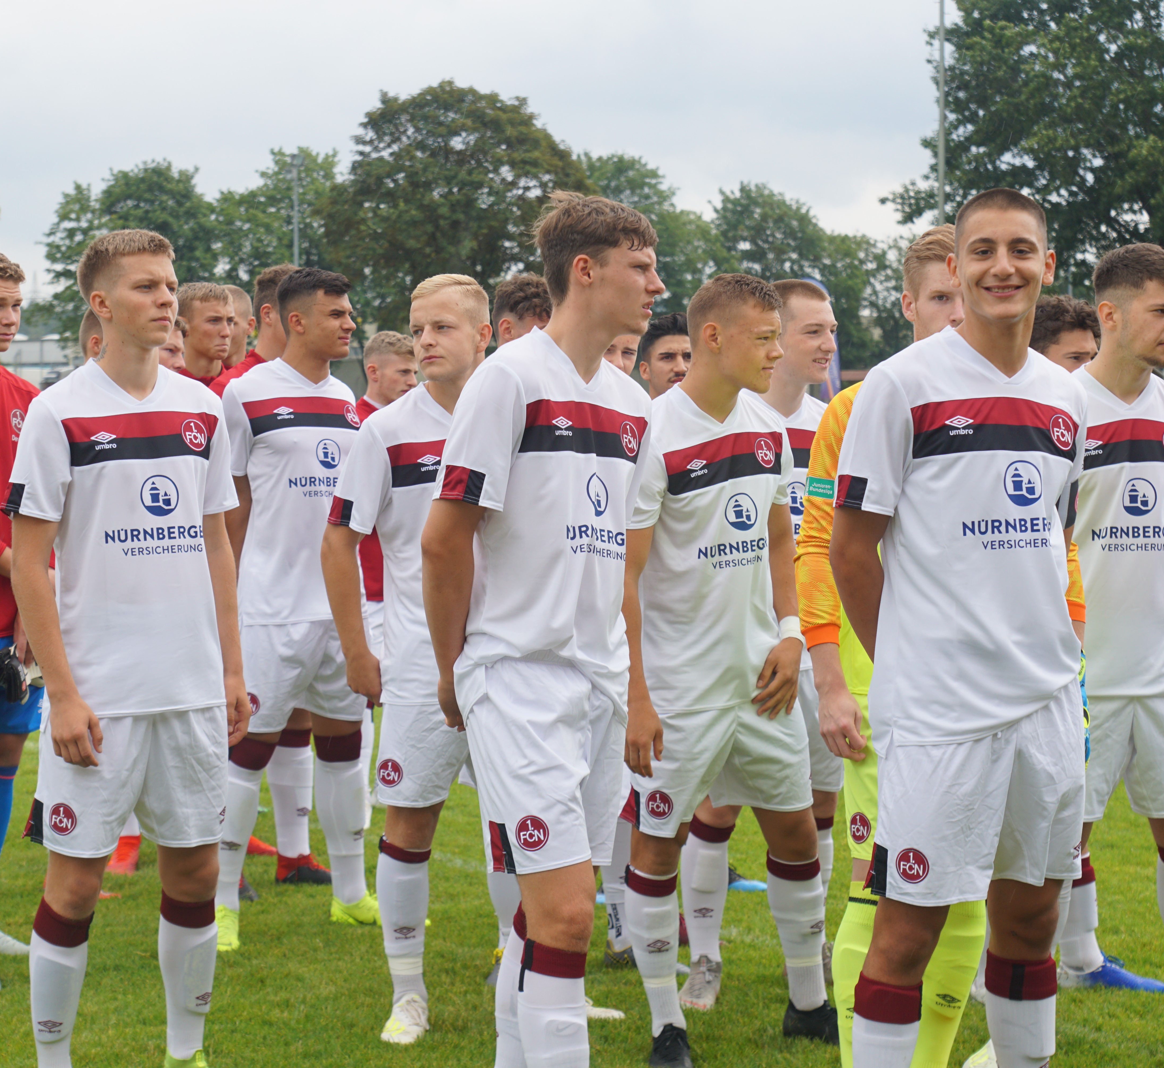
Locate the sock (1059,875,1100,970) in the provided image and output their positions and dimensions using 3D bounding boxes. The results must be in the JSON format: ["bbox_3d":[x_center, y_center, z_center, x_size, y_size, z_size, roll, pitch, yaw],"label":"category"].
[{"bbox_3d":[1.229,0.956,7.400,0.130,0.280,0.120,1,3,15],"label":"sock"}]

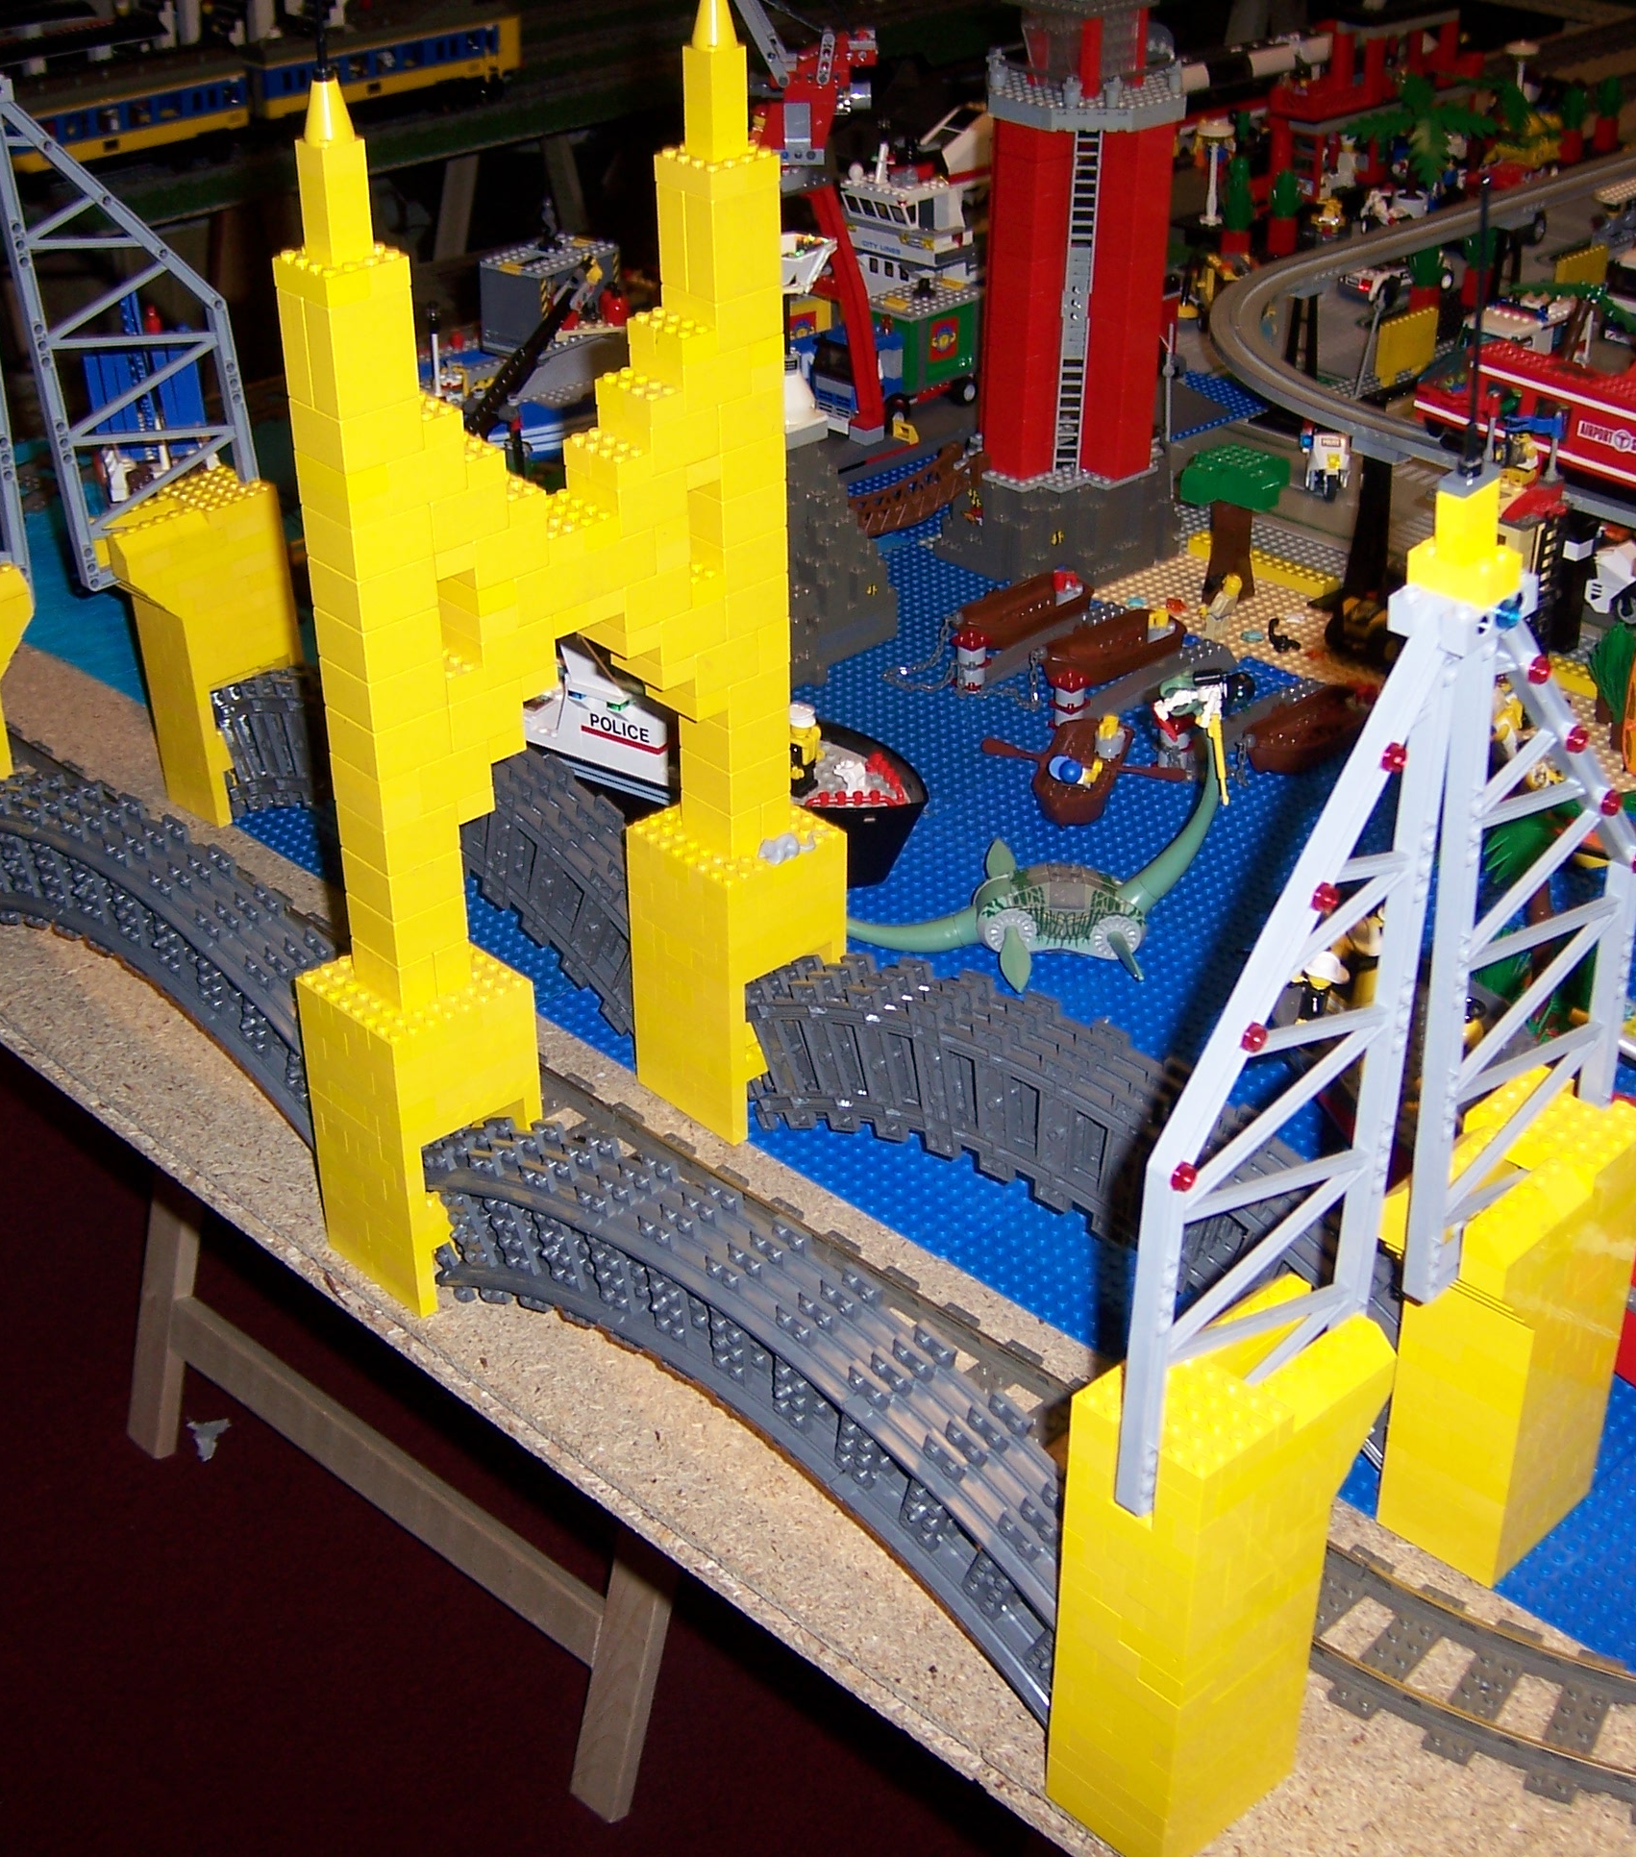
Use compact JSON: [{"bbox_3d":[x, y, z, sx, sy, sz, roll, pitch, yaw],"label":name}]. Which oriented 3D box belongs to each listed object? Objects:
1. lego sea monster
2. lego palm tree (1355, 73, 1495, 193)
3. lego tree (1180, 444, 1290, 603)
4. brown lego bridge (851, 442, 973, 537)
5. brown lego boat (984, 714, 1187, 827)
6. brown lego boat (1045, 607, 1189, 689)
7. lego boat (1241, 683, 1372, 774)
[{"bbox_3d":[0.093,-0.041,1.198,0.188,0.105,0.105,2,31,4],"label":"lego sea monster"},{"bbox_3d":[0.523,-0.682,2.242,0.125,0.100,0.118,0,31,0],"label":"lego palm tree"},{"bbox_3d":[0.248,-0.241,1.540,0.050,0.086,0.050,-27,40,-36],"label":"lego tree"},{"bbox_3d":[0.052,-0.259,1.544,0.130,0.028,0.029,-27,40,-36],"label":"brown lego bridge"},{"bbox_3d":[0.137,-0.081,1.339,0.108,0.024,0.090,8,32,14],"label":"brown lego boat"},{"bbox_3d":[0.169,-0.158,1.471,0.091,0.020,0.040,-27,40,-36],"label":"brown lego boat"},{"bbox_3d":[0.267,-0.105,1.382,0.091,0.020,0.040,-27,40,-36],"label":"lego boat"}]

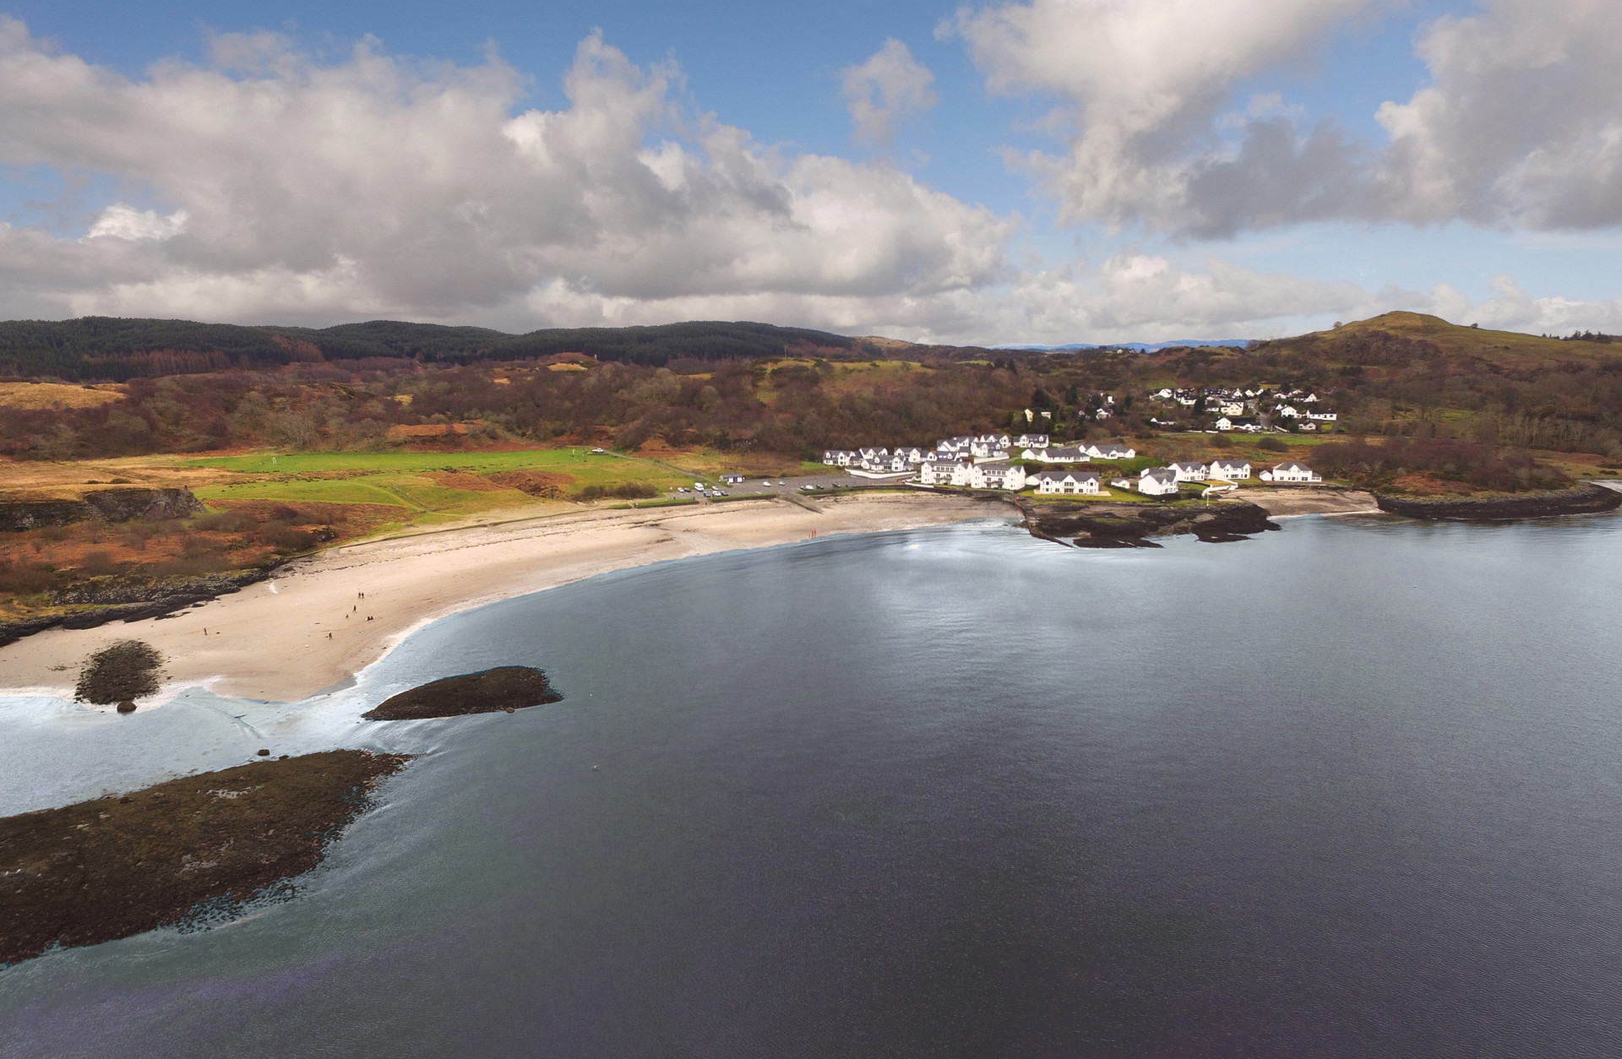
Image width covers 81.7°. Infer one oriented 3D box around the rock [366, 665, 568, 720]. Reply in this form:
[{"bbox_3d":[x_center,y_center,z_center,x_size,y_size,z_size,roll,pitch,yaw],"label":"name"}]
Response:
[{"bbox_3d":[-62.800,29.300,169.500,32.500,2.400,21.500,-5,12,-28],"label":"rock"}]

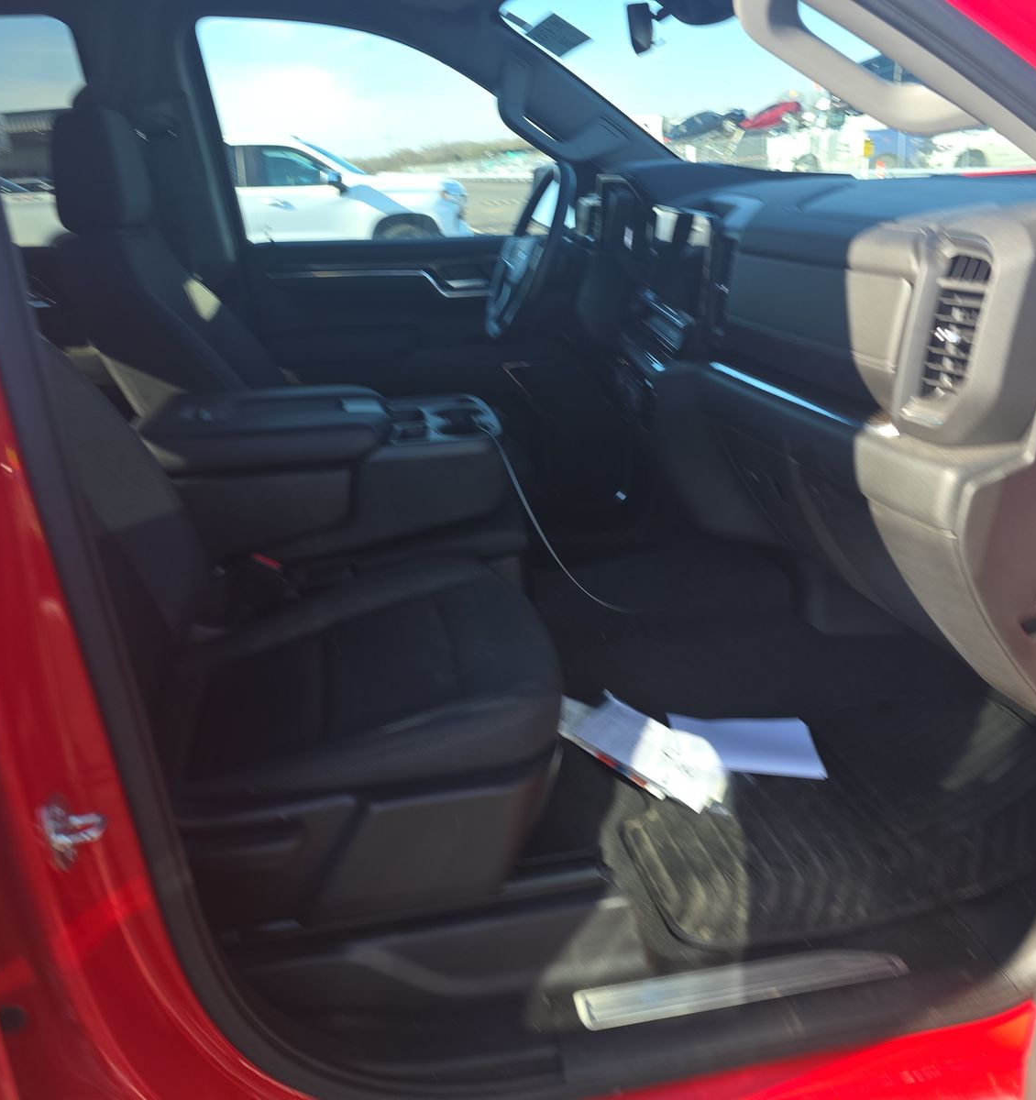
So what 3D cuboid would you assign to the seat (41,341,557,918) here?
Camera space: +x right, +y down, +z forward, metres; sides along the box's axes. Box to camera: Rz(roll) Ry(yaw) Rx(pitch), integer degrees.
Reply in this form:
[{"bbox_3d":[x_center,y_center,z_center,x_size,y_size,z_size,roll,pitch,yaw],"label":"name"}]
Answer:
[{"bbox_3d":[-0.404,-0.052,1.361,0.880,1.040,0.570,-4,22,-11],"label":"seat"}]

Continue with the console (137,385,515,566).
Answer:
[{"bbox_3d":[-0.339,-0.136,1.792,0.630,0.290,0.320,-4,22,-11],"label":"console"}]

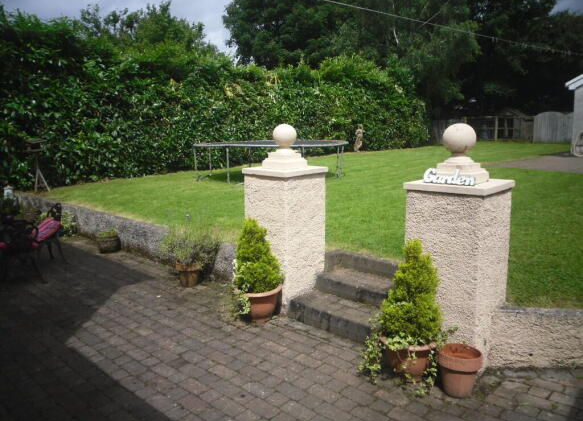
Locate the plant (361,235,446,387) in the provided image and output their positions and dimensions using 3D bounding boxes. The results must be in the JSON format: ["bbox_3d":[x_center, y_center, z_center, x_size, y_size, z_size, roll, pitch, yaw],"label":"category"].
[{"bbox_3d":[0.713,0.635,2.981,0.516,0.912,0.451,2,11,14],"label":"plant"}]

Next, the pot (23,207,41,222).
[{"bbox_3d":[-4.559,0.081,8.255,0.309,0.244,0.309,-7,12,-29],"label":"pot"}]

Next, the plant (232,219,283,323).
[{"bbox_3d":[-0.272,0.490,3.937,0.429,0.880,0.413,-2,11,-4],"label":"plant"}]

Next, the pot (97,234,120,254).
[{"bbox_3d":[-2.397,0.431,6.226,0.326,0.228,0.315,-5,11,-21],"label":"pot"}]

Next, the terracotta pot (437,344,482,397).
[{"bbox_3d":[1.024,0.975,2.868,0.255,0.274,0.255,3,11,21],"label":"terracotta pot"}]

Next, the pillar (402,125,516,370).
[{"bbox_3d":[1.149,0.210,3.262,0.543,1.628,0.543,9,15,42],"label":"pillar"}]

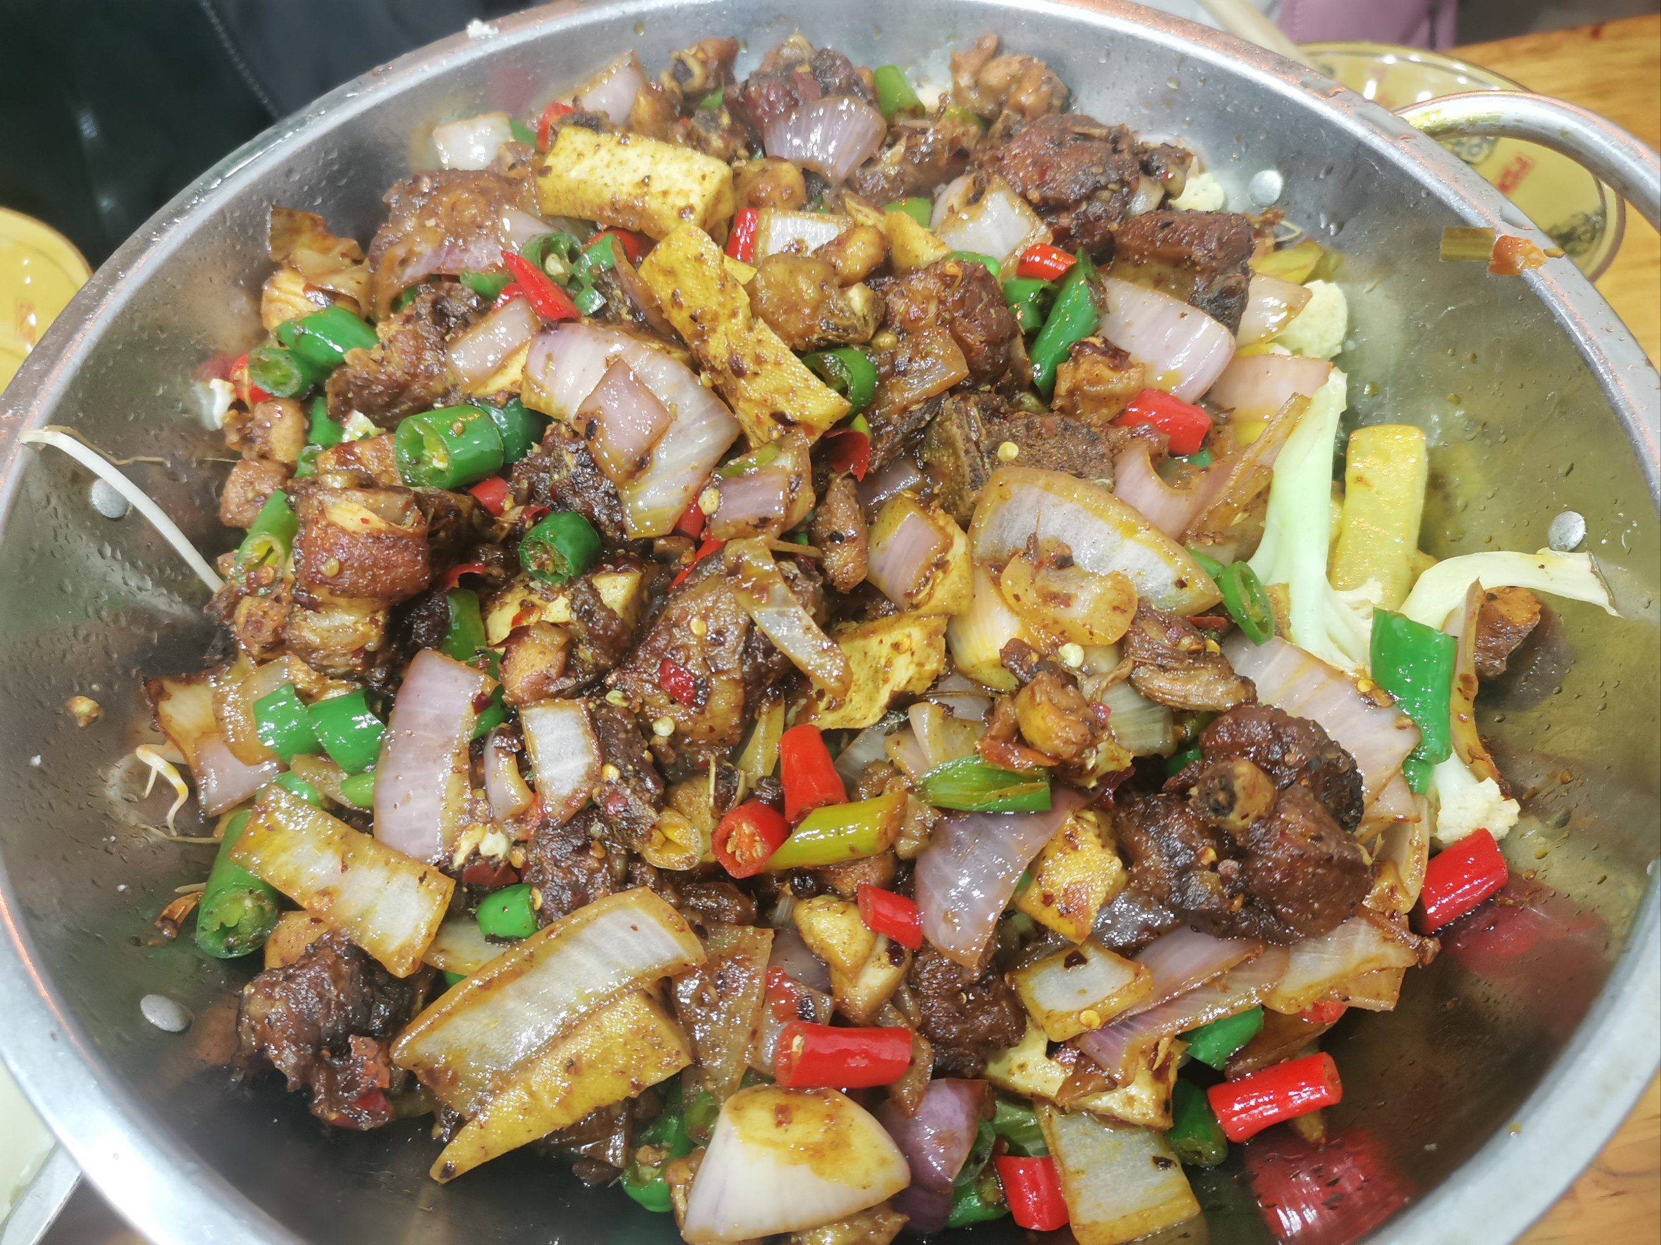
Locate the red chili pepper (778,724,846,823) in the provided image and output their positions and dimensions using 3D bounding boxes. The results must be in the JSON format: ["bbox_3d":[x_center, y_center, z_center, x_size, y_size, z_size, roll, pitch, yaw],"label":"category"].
[{"bbox_3d":[-0.004,0.028,0.238,0.011,0.011,0.021,-9,57,-6],"label":"red chili pepper"}]

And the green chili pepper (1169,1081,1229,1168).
[{"bbox_3d":[0.071,0.097,0.251,0.011,0.011,0.017,-4,58,-1],"label":"green chili pepper"}]

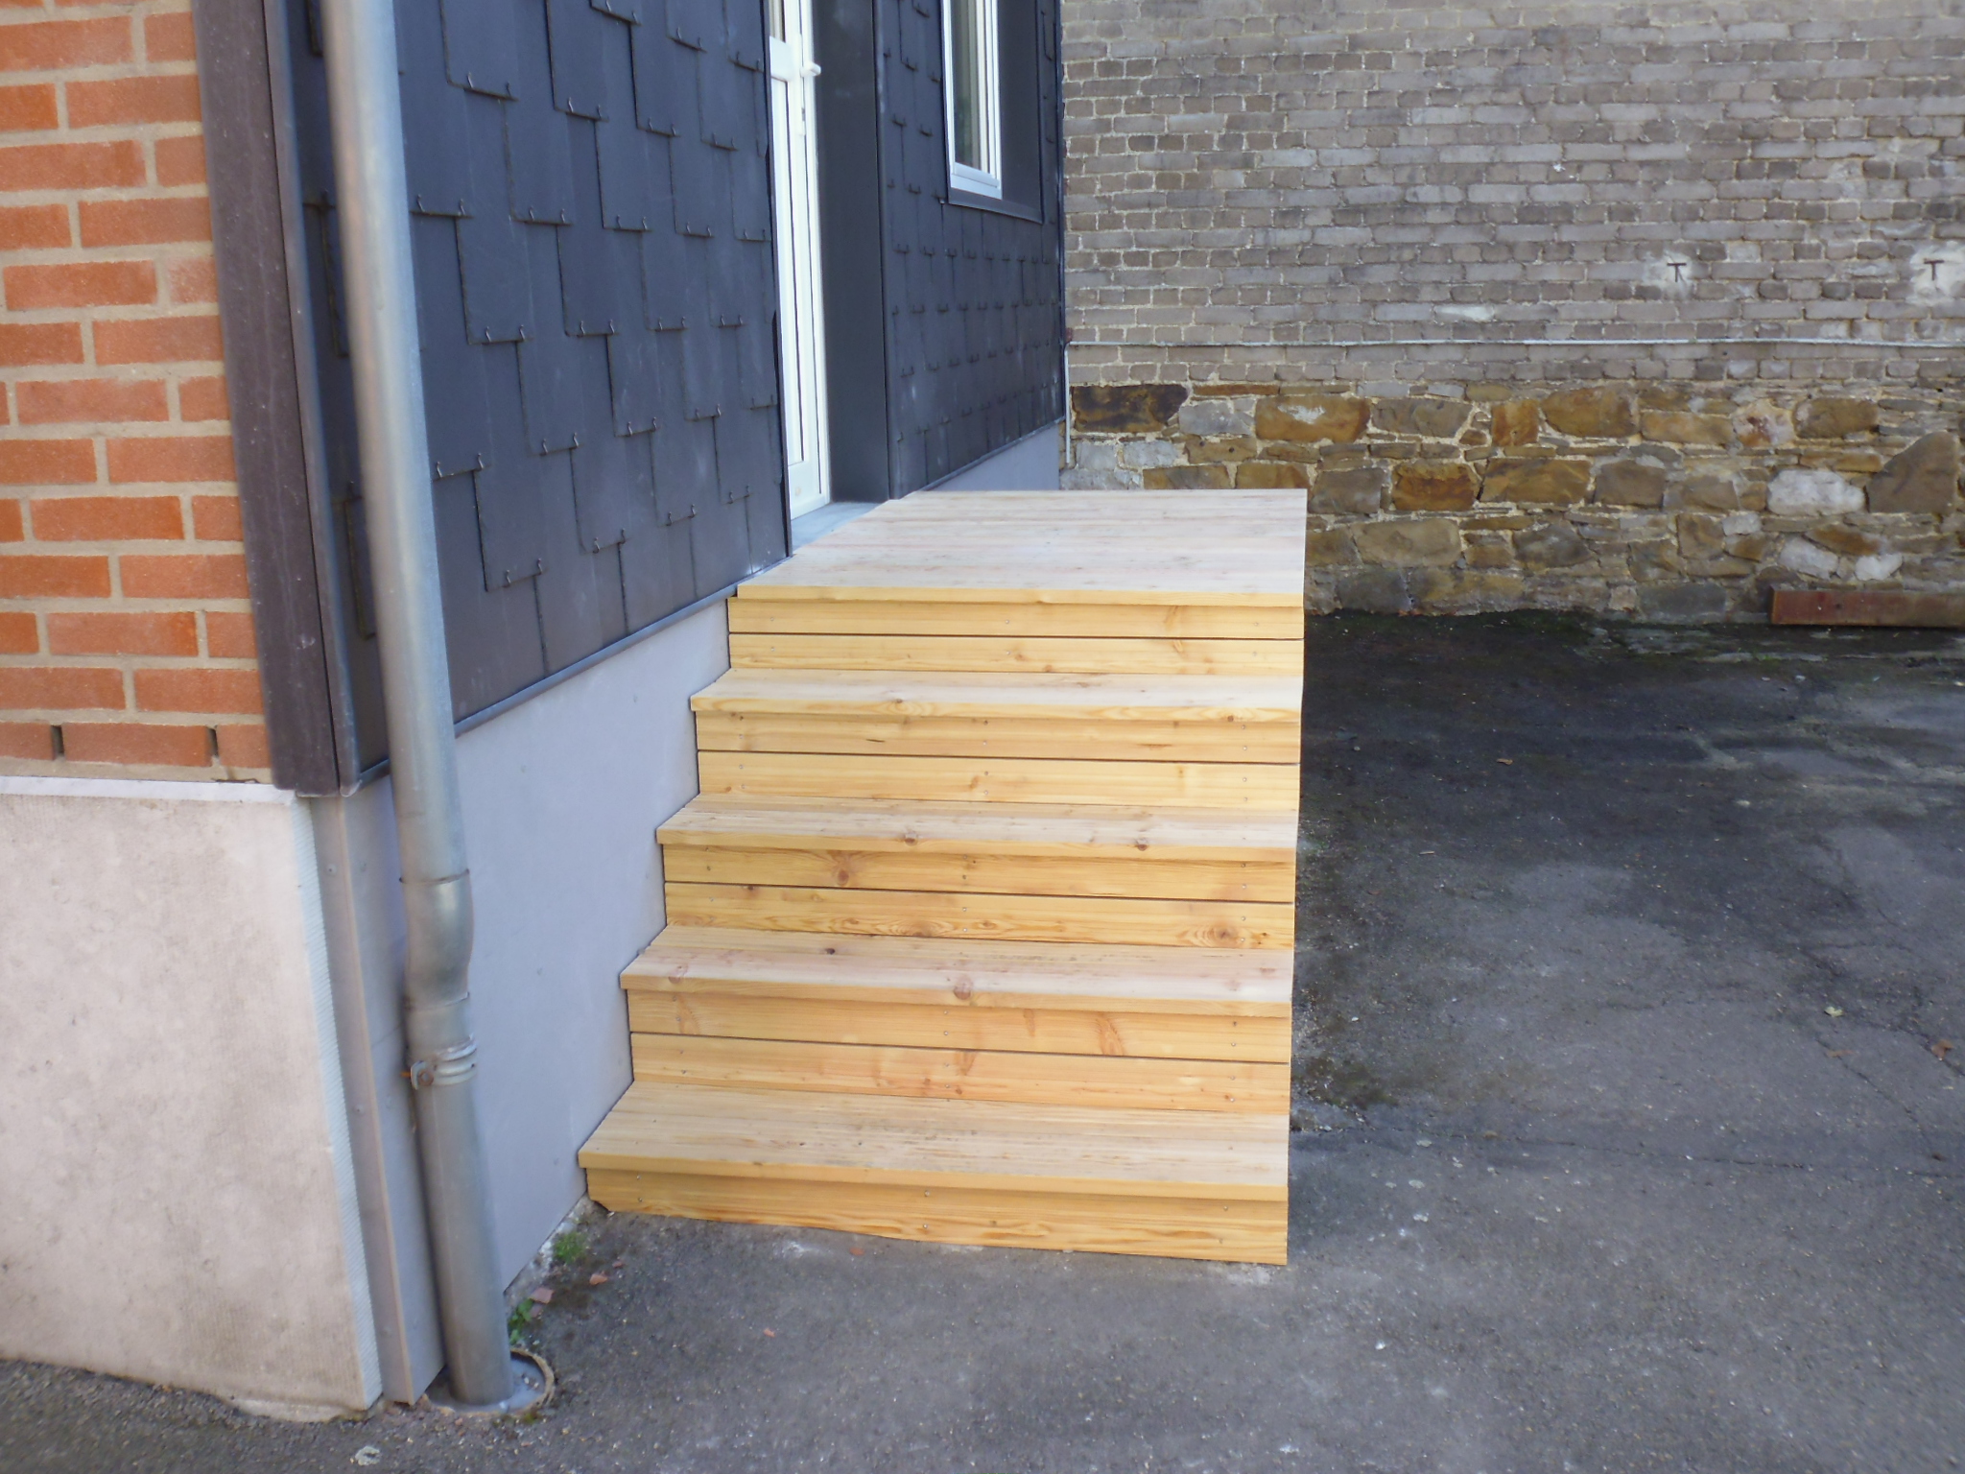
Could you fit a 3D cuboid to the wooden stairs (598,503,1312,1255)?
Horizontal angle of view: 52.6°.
[{"bbox_3d":[0.130,0.049,4.233,1.084,0.878,2.782,1,13,9],"label":"wooden stairs"}]

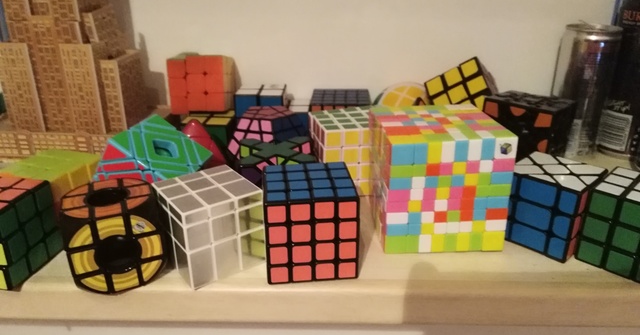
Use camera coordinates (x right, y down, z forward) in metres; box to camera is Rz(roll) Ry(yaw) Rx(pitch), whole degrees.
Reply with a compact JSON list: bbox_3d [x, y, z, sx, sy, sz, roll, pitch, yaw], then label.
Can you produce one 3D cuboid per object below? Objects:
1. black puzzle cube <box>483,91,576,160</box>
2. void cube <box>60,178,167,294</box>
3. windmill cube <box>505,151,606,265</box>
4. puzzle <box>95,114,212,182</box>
[{"bbox_3d":[0.207,-0.035,0.485,0.067,0.067,0.067,20,26,37],"label":"black puzzle cube"},{"bbox_3d":[-0.145,0.047,0.339,0.058,0.058,0.058,-11,25,-23],"label":"void cube"},{"bbox_3d":[0.180,0.029,0.378,0.056,0.056,0.056,-21,30,-40],"label":"windmill cube"},{"bbox_3d":[-0.137,0.004,0.396,0.058,0.058,0.058,34,33,5],"label":"puzzle"}]

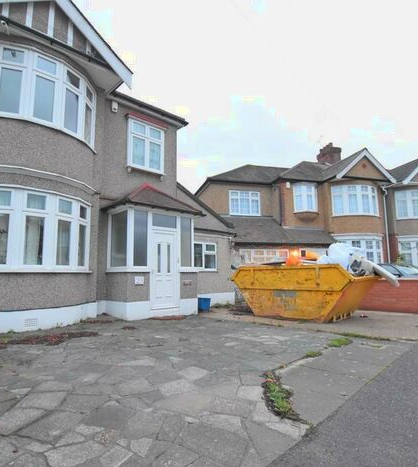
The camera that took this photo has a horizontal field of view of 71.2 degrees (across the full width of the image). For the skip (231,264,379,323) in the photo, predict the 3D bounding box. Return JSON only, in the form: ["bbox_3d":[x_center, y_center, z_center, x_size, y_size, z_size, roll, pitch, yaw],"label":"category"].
[{"bbox_3d":[2.378,1.456,7.444,3.152,1.229,1.744,-8,-10,44],"label":"skip"}]

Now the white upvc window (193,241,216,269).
[{"bbox_3d":[-0.149,0.707,8.828,1.050,0.856,0.100,6,-10,-42],"label":"white upvc window"}]

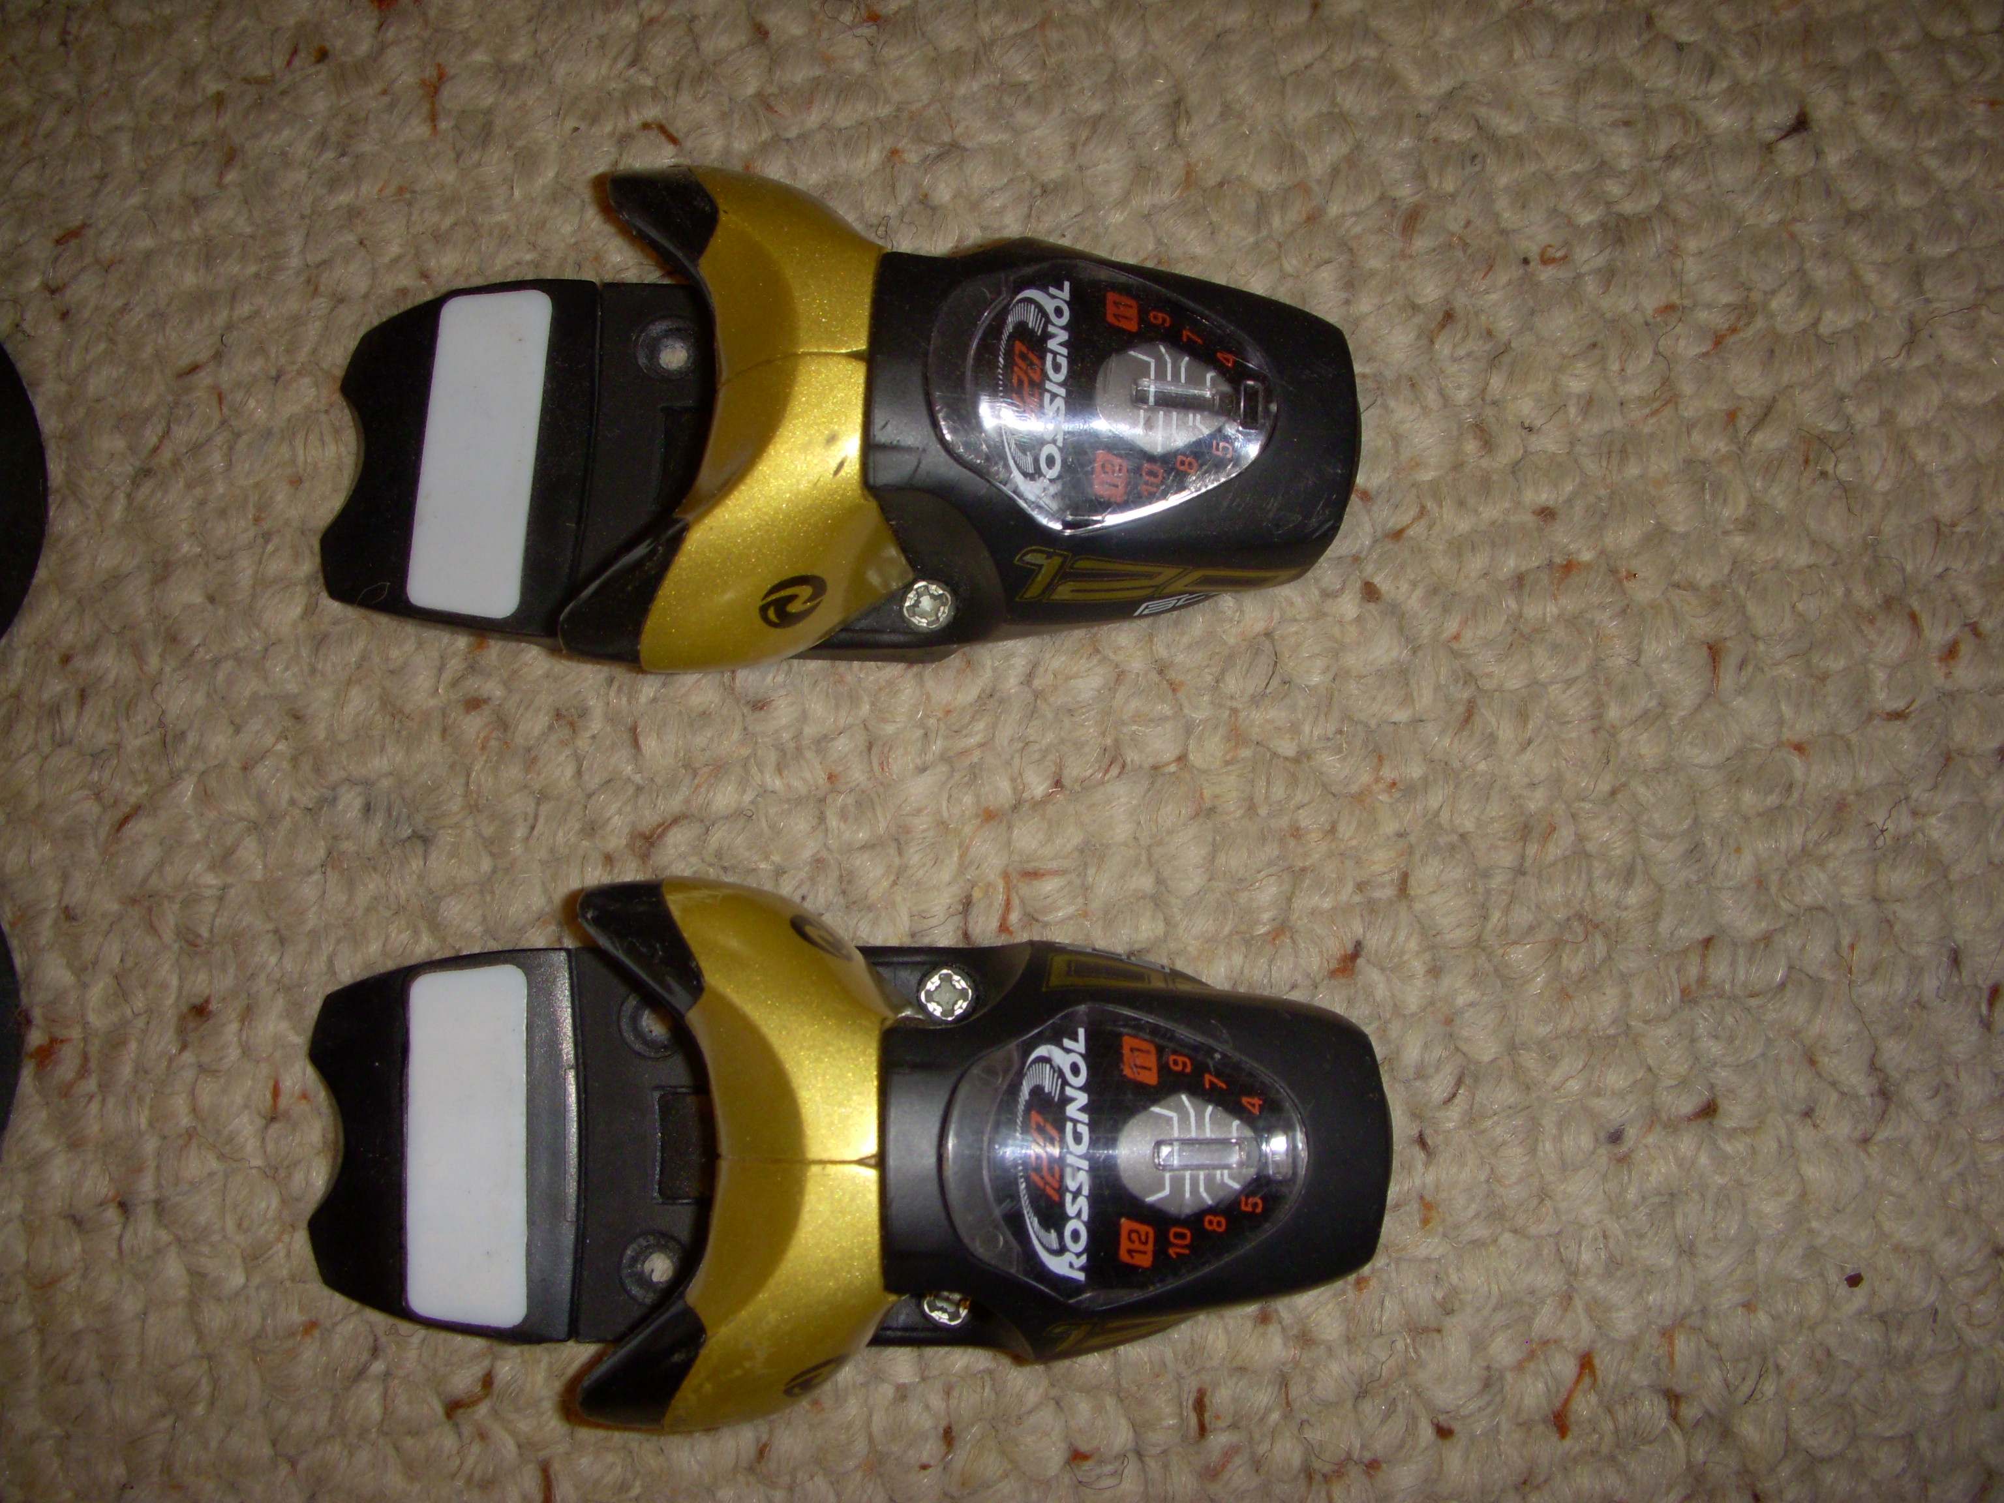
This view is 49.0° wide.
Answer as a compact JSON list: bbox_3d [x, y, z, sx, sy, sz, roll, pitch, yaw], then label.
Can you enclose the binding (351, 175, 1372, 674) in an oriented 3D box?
[{"bbox_3d":[-0.031,-0.049,0.331,0.168,0.057,0.079,3,79,6],"label":"binding"}]

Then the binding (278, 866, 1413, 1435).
[{"bbox_3d":[-0.029,0.057,0.316,0.168,0.057,0.079,-1,84,4],"label":"binding"}]

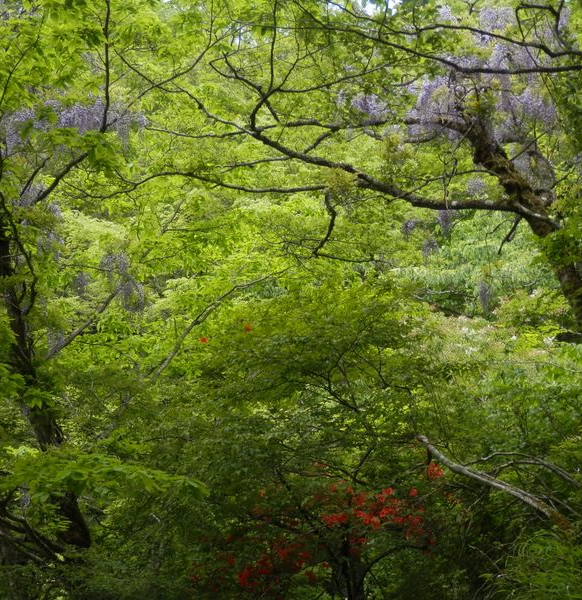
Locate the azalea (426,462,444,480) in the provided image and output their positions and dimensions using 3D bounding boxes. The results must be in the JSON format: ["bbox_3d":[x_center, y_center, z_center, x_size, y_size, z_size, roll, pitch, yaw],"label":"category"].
[{"bbox_3d":[1.035,1.237,9.000,0.130,0.130,0.117,0,-4,0],"label":"azalea"}]

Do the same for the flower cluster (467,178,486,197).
[{"bbox_3d":[2.378,-1.442,16.000,0.231,0.231,0.208,0,-4,0],"label":"flower cluster"}]

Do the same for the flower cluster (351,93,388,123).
[{"bbox_3d":[0.818,-2.005,13.000,0.375,0.312,0.338,0,-4,0],"label":"flower cluster"}]

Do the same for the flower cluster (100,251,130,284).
[{"bbox_3d":[-1.980,-0.365,14.000,0.337,0.381,0.303,0,-4,0],"label":"flower cluster"}]

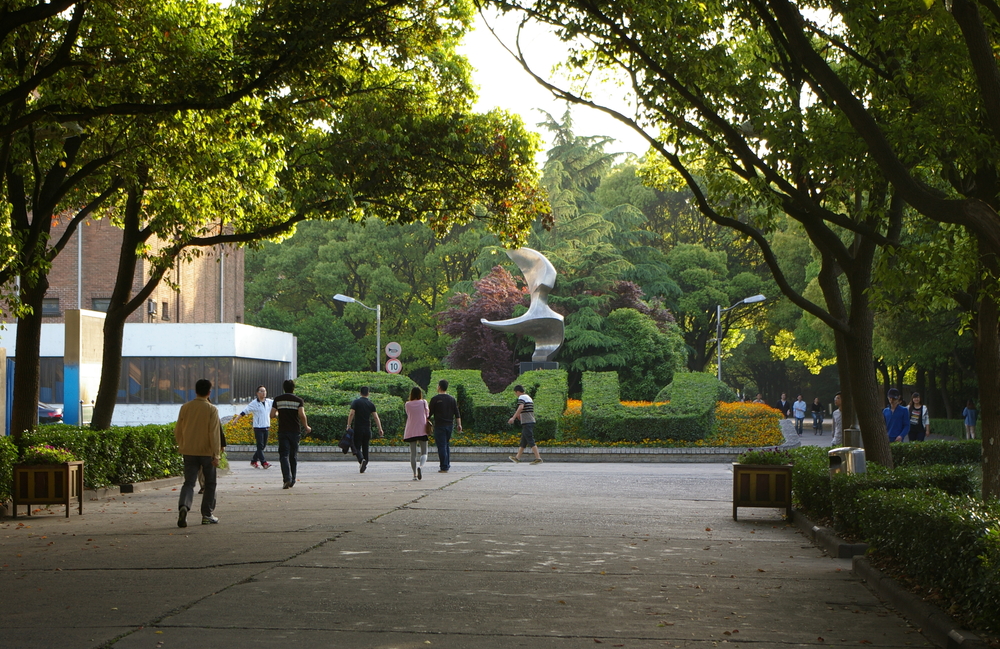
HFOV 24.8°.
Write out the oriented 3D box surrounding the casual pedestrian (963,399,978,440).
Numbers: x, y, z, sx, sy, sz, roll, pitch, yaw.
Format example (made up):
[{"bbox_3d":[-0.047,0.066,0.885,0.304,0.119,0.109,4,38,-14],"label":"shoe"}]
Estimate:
[{"bbox_3d":[16.746,3.493,80.929,0.500,1.600,0.400,0,-2,-11],"label":"casual pedestrian"}]

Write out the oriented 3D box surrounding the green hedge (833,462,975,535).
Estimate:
[{"bbox_3d":[4.120,1.790,23.053,1.400,0.640,2.200,0,-2,3],"label":"green hedge"}]

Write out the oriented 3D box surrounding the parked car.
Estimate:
[{"bbox_3d":[-17.115,3.206,76.300,4.600,1.450,1.800,0,-2,10],"label":"parked car"}]

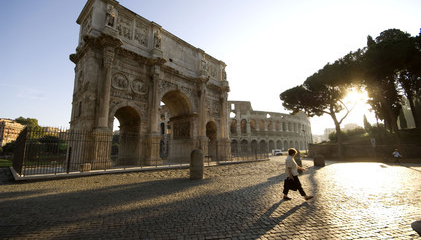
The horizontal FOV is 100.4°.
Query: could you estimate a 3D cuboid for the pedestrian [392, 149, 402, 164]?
[{"bbox_3d":[19.724,3.815,18.518,0.450,1.660,0.700,9,-14,-43],"label":"pedestrian"}]

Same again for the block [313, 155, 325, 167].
[{"bbox_3d":[10.942,4.111,17.673,0.943,1.044,0.943,-7,-12,30],"label":"block"}]

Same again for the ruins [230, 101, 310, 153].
[{"bbox_3d":[14.369,8.516,175.697,188.000,48.000,156.000,5,-12,-31],"label":"ruins"}]

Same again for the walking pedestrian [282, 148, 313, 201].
[{"bbox_3d":[2.846,1.789,5.848,0.920,1.620,0.520,-1,-10,0],"label":"walking pedestrian"}]

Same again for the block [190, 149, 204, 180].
[{"bbox_3d":[-0.823,2.723,10.837,0.772,1.738,0.772,0,-11,-4],"label":"block"}]

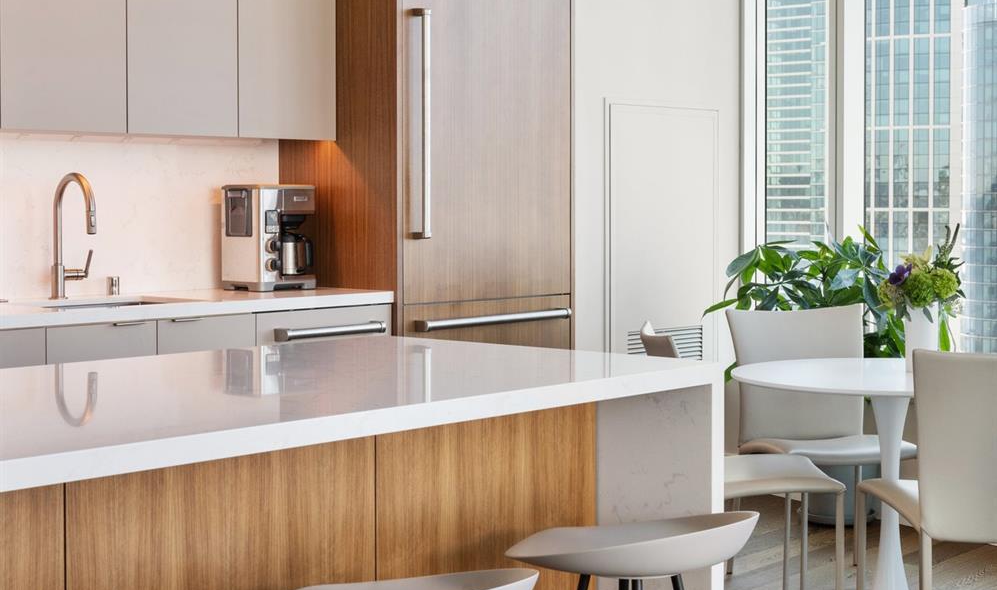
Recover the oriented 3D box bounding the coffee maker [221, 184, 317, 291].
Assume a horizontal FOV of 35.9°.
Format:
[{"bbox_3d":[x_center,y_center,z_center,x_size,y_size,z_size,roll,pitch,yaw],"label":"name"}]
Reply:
[{"bbox_3d":[-0.844,-0.215,5.761,0.235,0.380,0.360,-2,4,-32],"label":"coffee maker"}]

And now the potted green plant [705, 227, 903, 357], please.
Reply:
[{"bbox_3d":[1.202,0.298,5.766,0.750,1.120,0.720,3,4,43],"label":"potted green plant"}]

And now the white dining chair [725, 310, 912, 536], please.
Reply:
[{"bbox_3d":[1.012,0.481,4.845,0.470,0.860,0.520,-1,3,-12],"label":"white dining chair"}]

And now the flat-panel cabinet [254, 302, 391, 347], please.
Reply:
[{"bbox_3d":[-0.805,0.408,5.494,0.600,0.750,0.608,3,4,43],"label":"flat-panel cabinet"}]

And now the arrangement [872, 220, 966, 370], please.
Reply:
[{"bbox_3d":[1.195,0.012,4.360,0.250,0.410,0.250,3,4,43],"label":"arrangement"}]

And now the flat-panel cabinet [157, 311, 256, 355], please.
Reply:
[{"bbox_3d":[-1.144,0.430,5.131,0.600,0.750,0.385,3,4,43],"label":"flat-panel cabinet"}]

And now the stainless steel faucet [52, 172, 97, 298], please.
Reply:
[{"bbox_3d":[-1.353,-0.197,5.088,0.250,0.425,0.130,3,4,43],"label":"stainless steel faucet"}]

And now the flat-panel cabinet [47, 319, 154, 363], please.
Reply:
[{"bbox_3d":[-1.405,0.447,4.851,0.600,0.750,0.382,3,4,43],"label":"flat-panel cabinet"}]

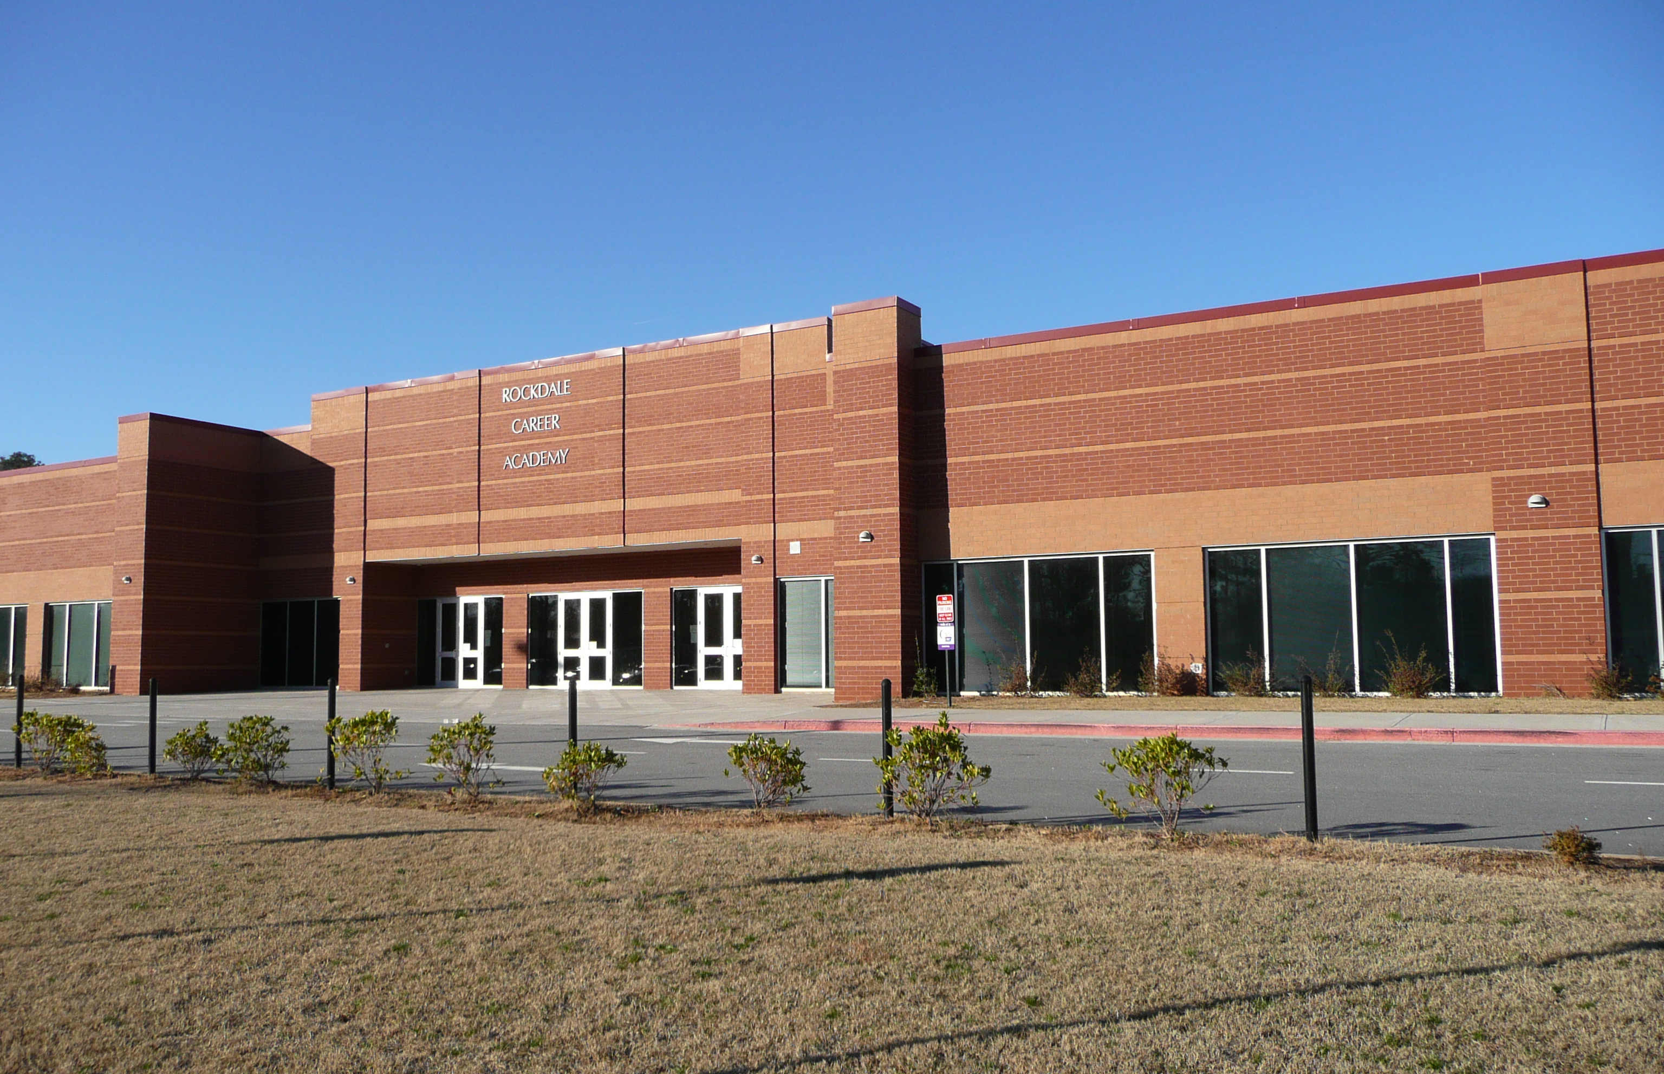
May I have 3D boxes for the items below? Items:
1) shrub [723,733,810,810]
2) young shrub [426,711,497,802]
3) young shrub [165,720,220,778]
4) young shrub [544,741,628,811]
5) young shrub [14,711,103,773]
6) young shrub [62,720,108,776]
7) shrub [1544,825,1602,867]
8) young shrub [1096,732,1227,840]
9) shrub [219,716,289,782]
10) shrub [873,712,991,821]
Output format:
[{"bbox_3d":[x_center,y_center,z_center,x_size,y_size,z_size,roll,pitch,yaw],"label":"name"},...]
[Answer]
[{"bbox_3d":[-0.579,2.090,11.995,0.750,0.664,0.690,0,-5,-3],"label":"shrub"},{"bbox_3d":[-3.676,2.180,13.403,0.712,0.846,0.655,1,-5,-15],"label":"young shrub"},{"bbox_3d":[-7.473,2.488,15.711,0.602,0.677,0.554,2,-5,-25],"label":"young shrub"},{"bbox_3d":[-2.277,2.204,12.407,0.764,0.628,0.703,0,-5,-10],"label":"young shrub"},{"bbox_3d":[-9.829,2.605,17.076,0.953,0.802,0.877,2,-6,-30],"label":"young shrub"},{"bbox_3d":[-9.181,2.588,16.547,0.503,0.682,0.463,2,-6,-29],"label":"young shrub"},{"bbox_3d":[4.761,1.983,8.648,0.329,0.264,0.303,-3,-6,28],"label":"shrub"},{"bbox_3d":[2.472,1.862,10.075,0.951,0.789,0.875,-2,-5,13],"label":"young shrub"},{"bbox_3d":[-6.486,2.385,15.107,0.752,0.752,0.692,2,-5,-23],"label":"shrub"},{"bbox_3d":[0.828,1.895,11.128,0.972,0.893,0.894,-1,-5,4],"label":"shrub"}]

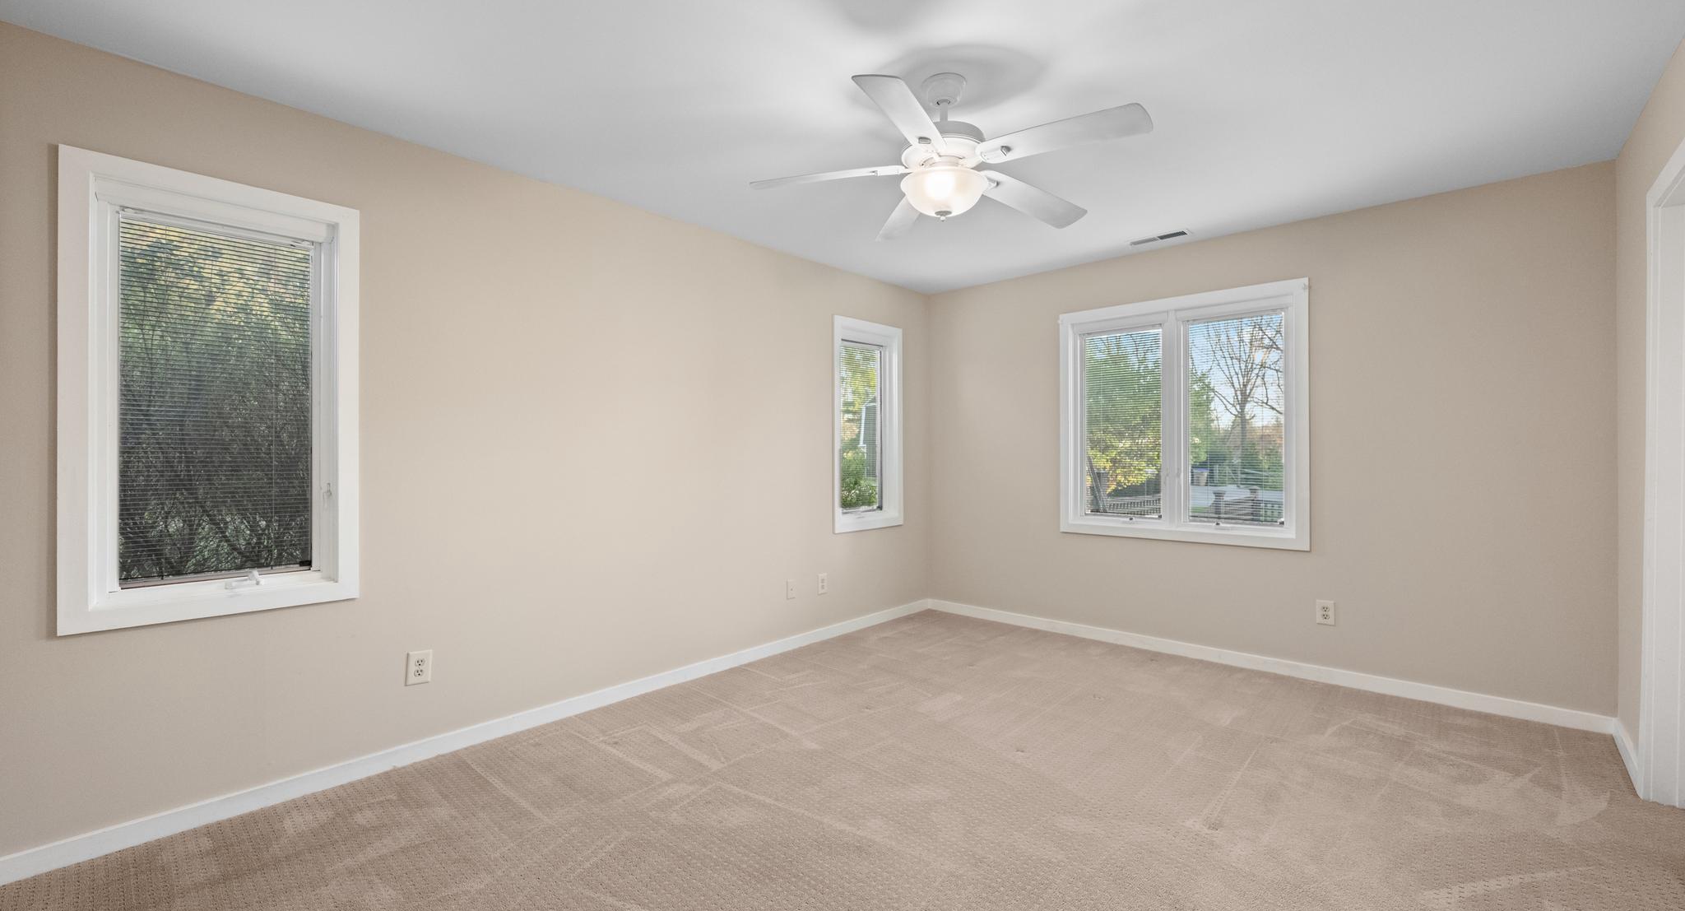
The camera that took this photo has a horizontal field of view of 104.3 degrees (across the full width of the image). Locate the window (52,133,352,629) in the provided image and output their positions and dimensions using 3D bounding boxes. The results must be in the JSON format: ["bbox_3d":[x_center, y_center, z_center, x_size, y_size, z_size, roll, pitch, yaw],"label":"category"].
[{"bbox_3d":[-2.039,-0.187,2.167,0.080,1.412,0.707,0,0,43],"label":"window"}]

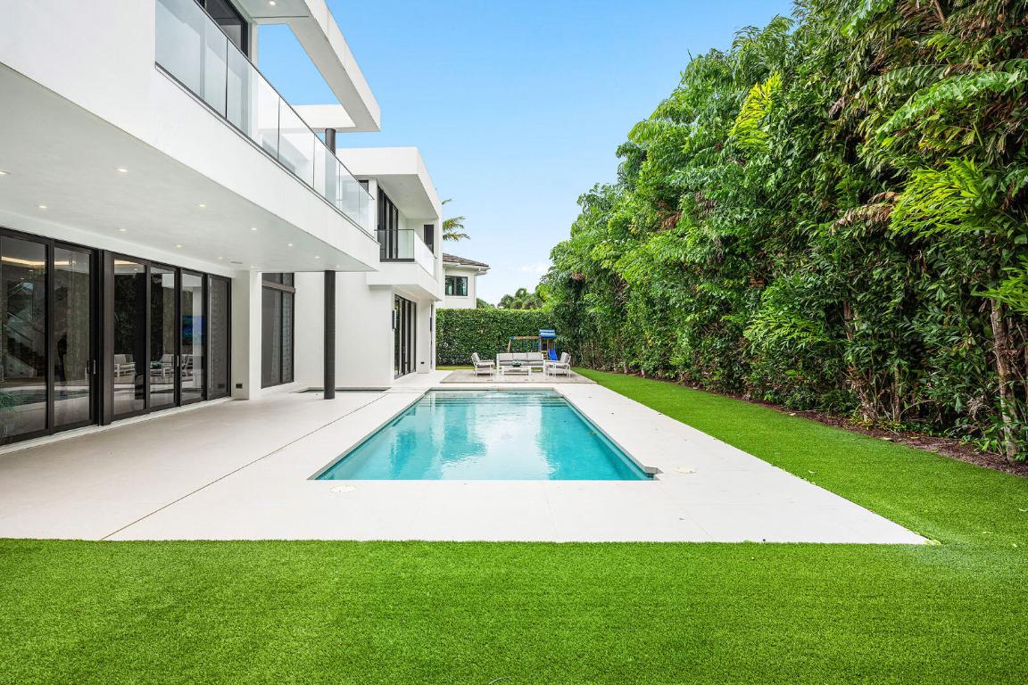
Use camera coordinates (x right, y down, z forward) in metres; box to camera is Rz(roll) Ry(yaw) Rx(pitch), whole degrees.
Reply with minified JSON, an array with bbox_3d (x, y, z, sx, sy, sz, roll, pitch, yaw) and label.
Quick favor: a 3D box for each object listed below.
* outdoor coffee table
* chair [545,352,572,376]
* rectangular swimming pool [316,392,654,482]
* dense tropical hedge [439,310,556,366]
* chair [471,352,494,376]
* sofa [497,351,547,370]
[{"bbox_3d":[0.086,1.119,18.422,1.148,0.403,0.654,0,1,-2],"label":"outdoor coffee table"},{"bbox_3d":[1.722,0.875,18.722,0.866,0.886,0.755,0,1,-10],"label":"chair"},{"bbox_3d":[-0.481,2.054,9.812,3.695,1.309,9.443,0,1,-2],"label":"rectangular swimming pool"},{"bbox_3d":[-0.956,-0.267,26.867,7.249,3.040,1.309,0,1,-2],"label":"dense tropical hedge"},{"bbox_3d":[-1.178,0.875,18.722,0.866,0.886,0.755,0,1,4],"label":"chair"},{"bbox_3d":[0.282,0.884,19.880,1.943,0.836,0.846,0,1,-1],"label":"sofa"}]

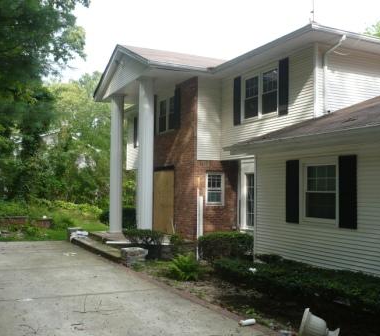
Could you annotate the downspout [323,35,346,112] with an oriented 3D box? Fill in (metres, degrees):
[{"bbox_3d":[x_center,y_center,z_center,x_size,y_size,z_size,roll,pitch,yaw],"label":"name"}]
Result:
[{"bbox_3d":[3.670,-2.339,11.495,0.195,1.859,0.507,1,-3,-28],"label":"downspout"}]

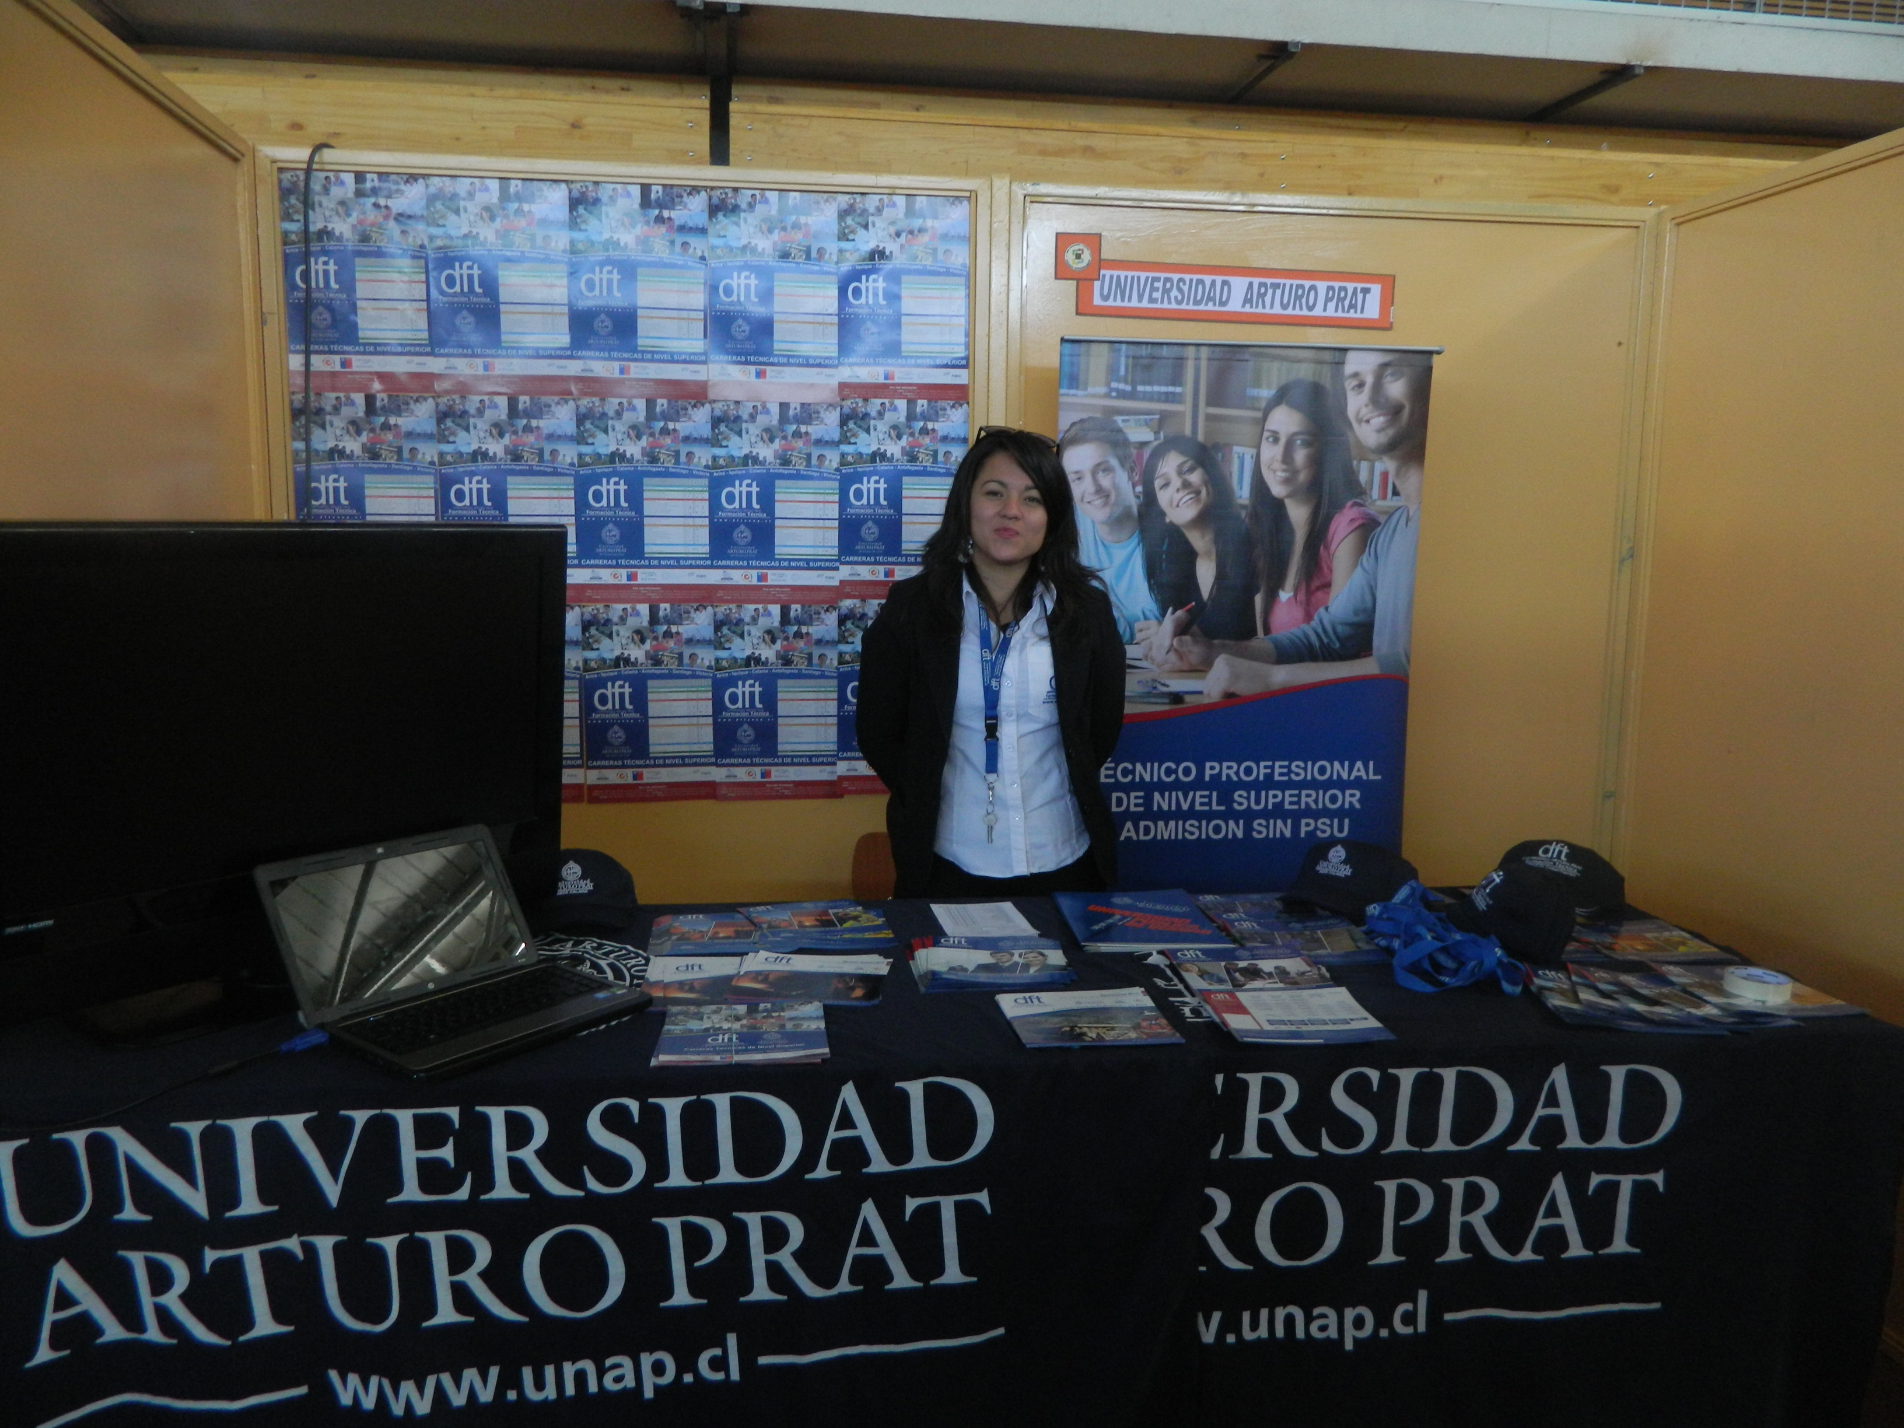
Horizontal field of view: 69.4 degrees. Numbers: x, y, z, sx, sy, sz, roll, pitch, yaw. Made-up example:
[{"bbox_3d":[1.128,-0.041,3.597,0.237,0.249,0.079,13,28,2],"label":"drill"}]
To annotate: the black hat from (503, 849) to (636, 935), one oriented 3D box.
[{"bbox_3d":[-0.602,0.261,2.192,0.190,0.118,0.265,-1,8,-12],"label":"black hat"}]

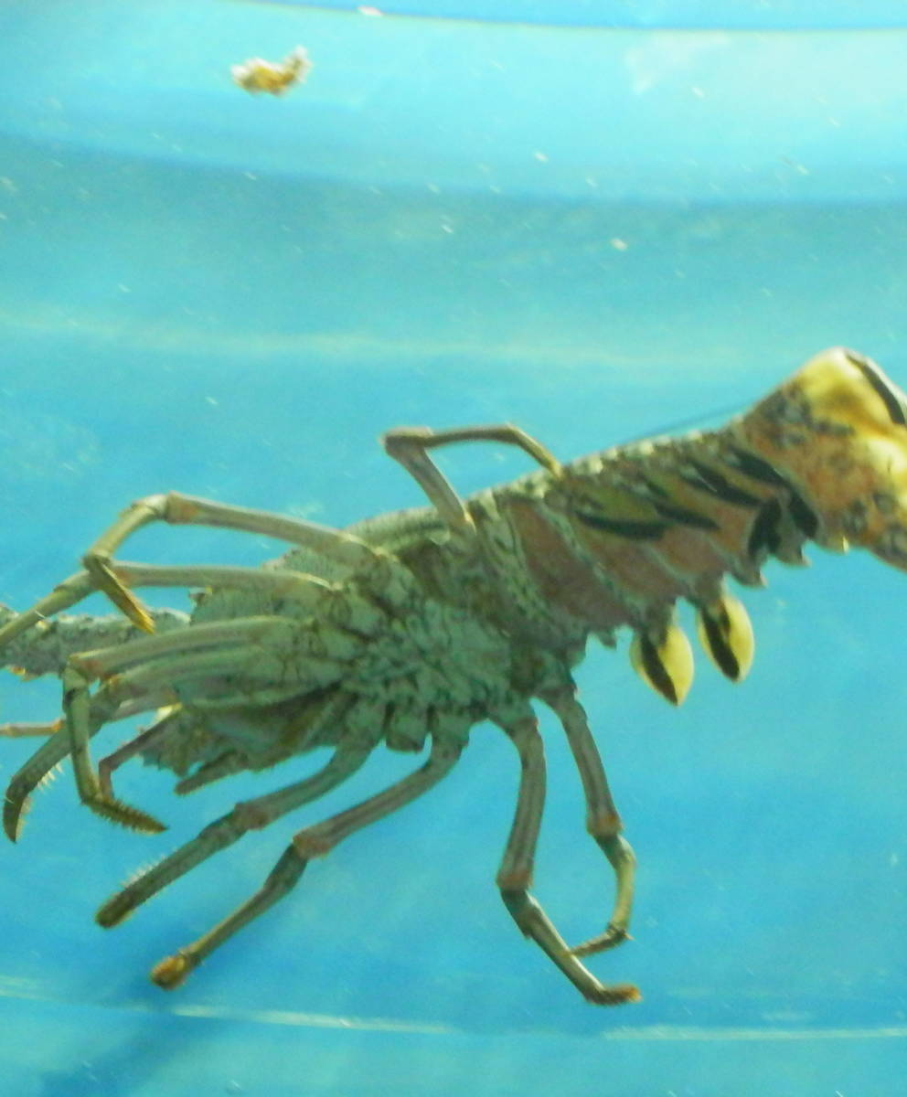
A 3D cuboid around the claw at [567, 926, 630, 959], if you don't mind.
[{"bbox_3d":[0.038,0.104,2.500,0.018,0.005,0.004,-17,3,-9],"label":"claw"}]

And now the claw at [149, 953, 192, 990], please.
[{"bbox_3d":[-0.074,0.111,2.500,0.006,0.006,0.013,0,29,43],"label":"claw"}]

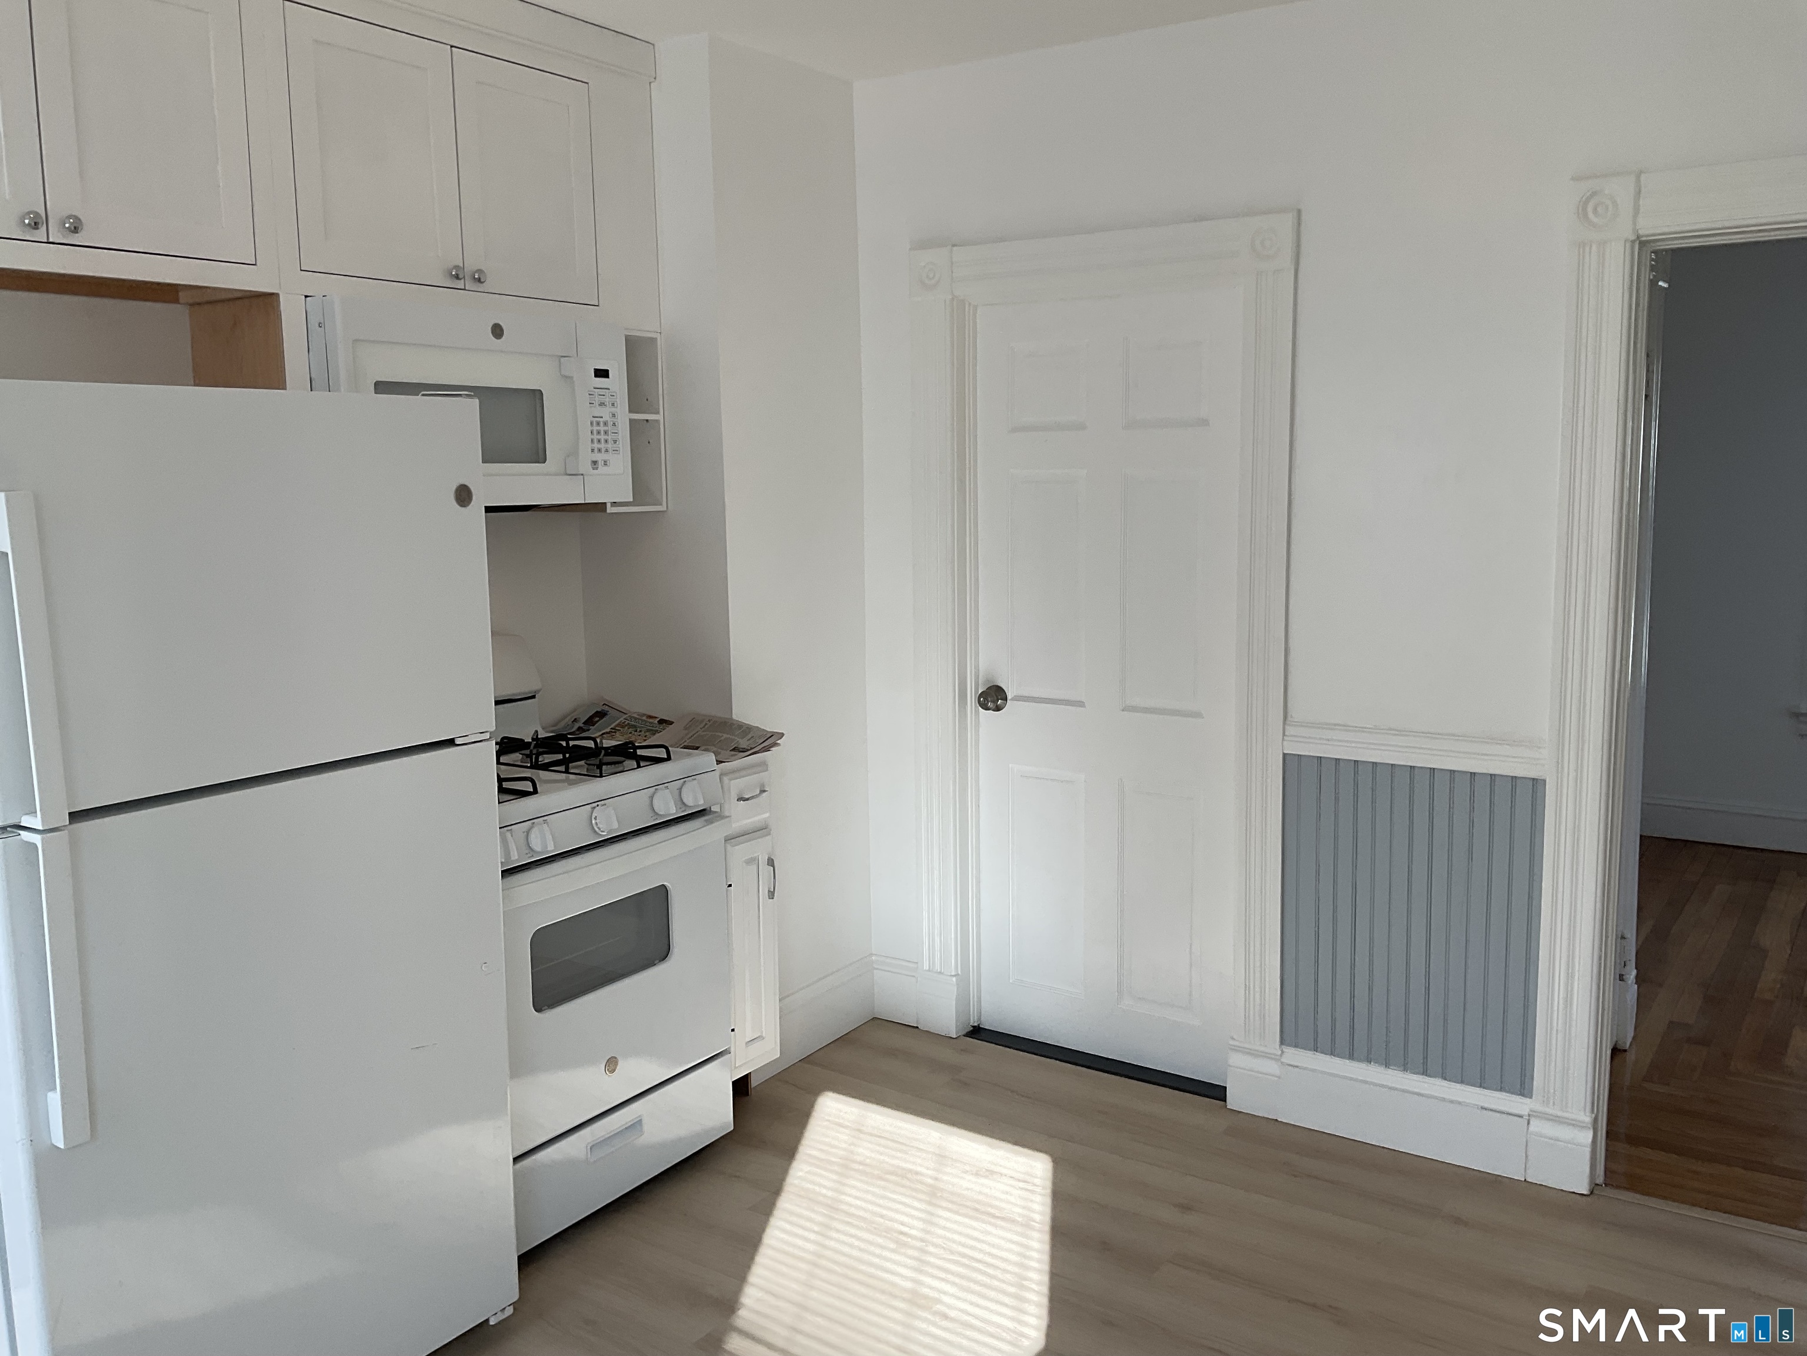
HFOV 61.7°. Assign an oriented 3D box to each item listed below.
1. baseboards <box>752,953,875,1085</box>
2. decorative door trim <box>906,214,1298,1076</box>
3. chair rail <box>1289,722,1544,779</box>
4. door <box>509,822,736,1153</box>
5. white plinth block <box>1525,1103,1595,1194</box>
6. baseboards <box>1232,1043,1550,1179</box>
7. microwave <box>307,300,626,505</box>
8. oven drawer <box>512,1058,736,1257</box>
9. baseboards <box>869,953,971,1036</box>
[{"bbox_3d":[-0.254,0.920,4.100,0.027,0.190,0.585,4,10,33],"label":"baseboards"},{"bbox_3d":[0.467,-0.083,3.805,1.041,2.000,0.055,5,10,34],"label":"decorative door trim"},{"bbox_3d":[1.125,0.157,3.360,0.573,0.075,0.032,5,10,34],"label":"chair rail"},{"bbox_3d":[-0.630,0.645,3.179,0.070,0.554,0.758,4,10,33],"label":"door"},{"bbox_3d":[1.422,1.016,3.278,0.132,0.185,0.037,5,10,34],"label":"white plinth block"},{"bbox_3d":[1.083,0.985,3.509,0.698,0.190,0.035,5,10,34],"label":"baseboards"},{"bbox_3d":[-1.005,-0.569,3.269,0.401,0.398,0.758,4,10,33],"label":"microwave"},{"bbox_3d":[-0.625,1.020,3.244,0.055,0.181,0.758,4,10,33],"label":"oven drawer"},{"bbox_3d":[0.038,0.891,4.260,0.290,0.195,0.040,5,10,34],"label":"baseboards"}]

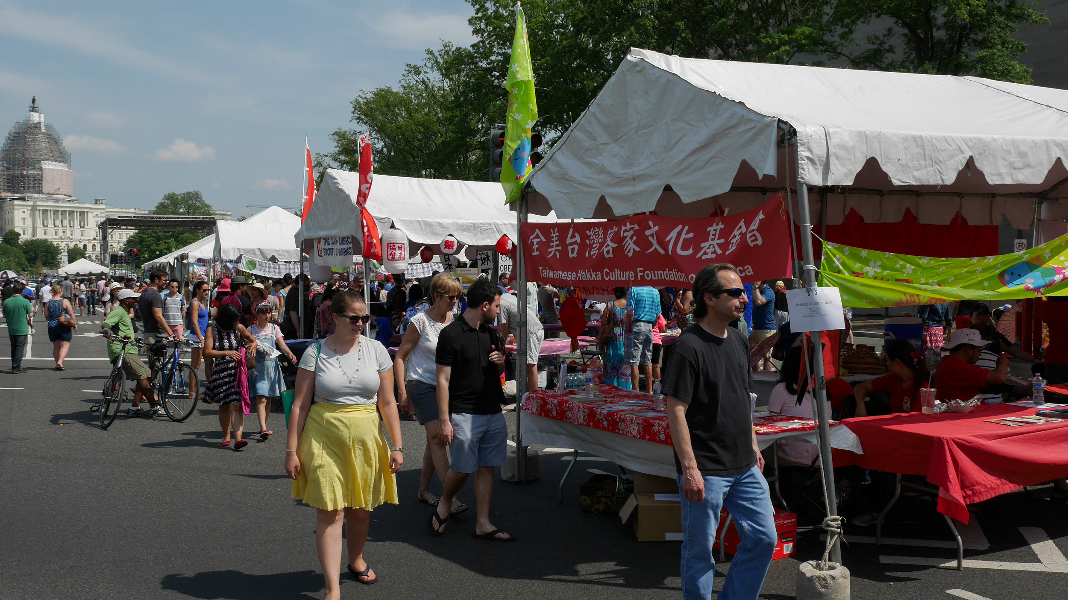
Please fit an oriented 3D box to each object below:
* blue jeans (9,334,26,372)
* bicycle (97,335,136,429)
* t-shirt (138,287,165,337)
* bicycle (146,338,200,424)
[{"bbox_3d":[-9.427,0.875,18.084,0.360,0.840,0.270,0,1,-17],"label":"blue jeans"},{"bbox_3d":[-4.909,0.919,11.526,0.600,1.030,1.700,12,-4,-25],"label":"bicycle"},{"bbox_3d":[-4.844,0.148,12.504,0.310,0.640,0.460,-1,1,-32],"label":"t-shirt"},{"bbox_3d":[-4.437,0.904,12.029,0.600,1.030,1.700,6,-3,-37],"label":"bicycle"}]

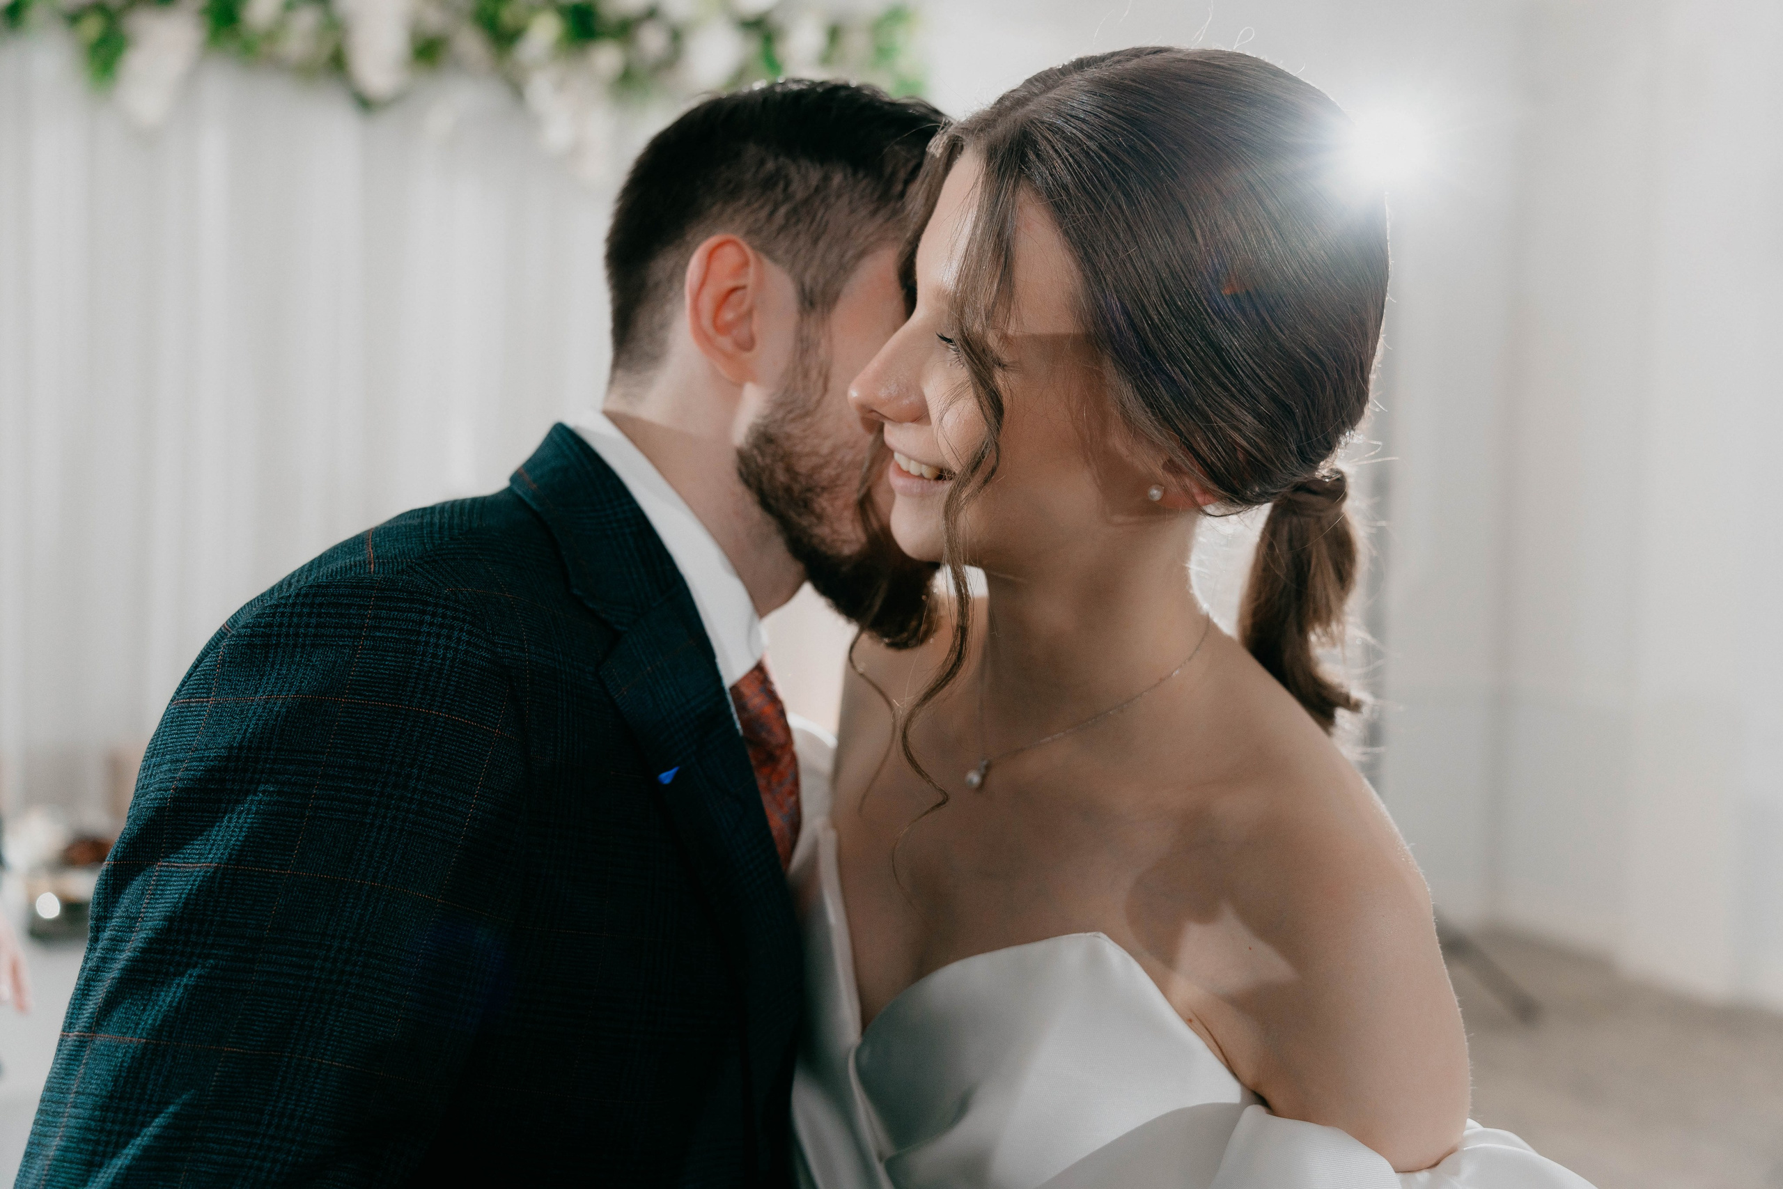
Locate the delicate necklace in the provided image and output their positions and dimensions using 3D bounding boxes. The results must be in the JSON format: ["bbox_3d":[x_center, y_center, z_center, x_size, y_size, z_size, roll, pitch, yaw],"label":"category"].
[{"bbox_3d":[0.083,0.041,0.890,0.120,0.090,0.135,4,4,41],"label":"delicate necklace"}]

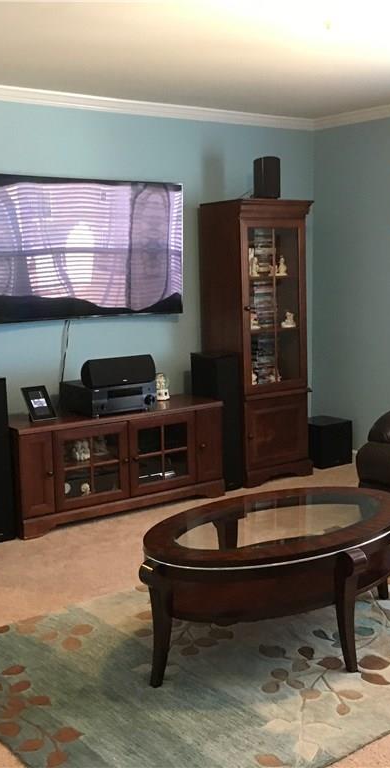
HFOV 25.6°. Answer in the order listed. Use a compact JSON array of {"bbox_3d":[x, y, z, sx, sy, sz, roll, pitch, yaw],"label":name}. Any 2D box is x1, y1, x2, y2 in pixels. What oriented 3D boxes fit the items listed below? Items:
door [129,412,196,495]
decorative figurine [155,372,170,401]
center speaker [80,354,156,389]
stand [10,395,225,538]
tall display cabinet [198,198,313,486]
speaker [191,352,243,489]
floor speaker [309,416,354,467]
[{"bbox_3d":[-0.189,0.416,5.115,0.477,0.450,0.022,-7,10,-37],"label":"door"},{"bbox_3d":[-0.206,0.011,5.482,0.080,0.173,0.080,-7,10,-37],"label":"decorative figurine"},{"bbox_3d":[-0.457,-0.082,5.048,0.431,0.170,0.172,-7,2,-36],"label":"center speaker"},{"bbox_3d":[-0.505,0.454,5.188,1.401,0.601,0.453,-7,11,-36],"label":"stand"},{"bbox_3d":[0.429,-0.286,5.823,0.615,1.851,0.456,-7,11,-35],"label":"tall display cabinet"},{"bbox_3d":[0.142,0.230,5.569,0.201,0.871,0.256,-7,10,-37],"label":"speaker"},{"bbox_3d":[0.940,0.423,6.215,0.284,0.320,0.276,-7,11,-36],"label":"floor speaker"}]

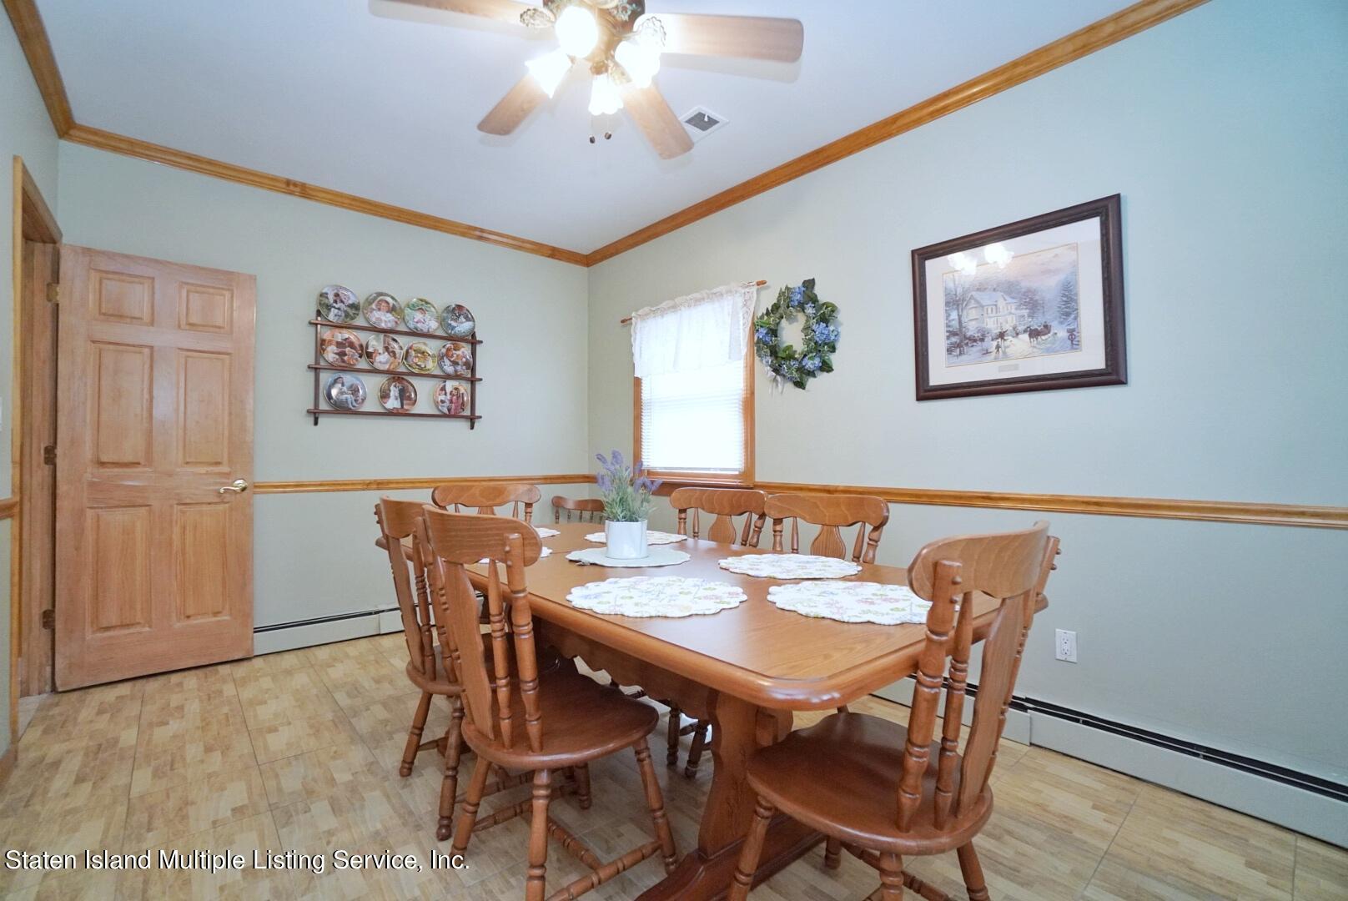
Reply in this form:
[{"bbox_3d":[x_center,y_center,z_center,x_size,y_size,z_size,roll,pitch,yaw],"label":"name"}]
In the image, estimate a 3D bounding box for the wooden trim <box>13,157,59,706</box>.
[{"bbox_3d":[-2.578,0.045,2.229,0.120,2.110,0.860,0,0,-40],"label":"wooden trim"}]

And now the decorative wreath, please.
[{"bbox_3d":[0.615,-0.602,2.900,0.110,0.530,0.490,0,0,-42],"label":"decorative wreath"}]

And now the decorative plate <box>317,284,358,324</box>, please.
[{"bbox_3d":[-1.937,-0.847,3.261,0.217,0.217,0.030,0,0,-39],"label":"decorative plate"}]

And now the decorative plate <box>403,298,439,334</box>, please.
[{"bbox_3d":[-1.589,-0.849,3.551,0.217,0.217,0.030,0,0,-39],"label":"decorative plate"}]

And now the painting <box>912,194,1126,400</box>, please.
[{"bbox_3d":[1.302,-0.556,2.200,0.035,0.655,0.740,0,0,-42],"label":"painting"}]

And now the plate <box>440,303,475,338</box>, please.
[{"bbox_3d":[-1.415,-0.851,3.696,0.217,0.217,0.030,0,0,-39],"label":"plate"}]

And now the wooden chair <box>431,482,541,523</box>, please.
[{"bbox_3d":[-0.760,0.628,2.456,0.500,0.945,0.520,0,0,-35],"label":"wooden chair"}]

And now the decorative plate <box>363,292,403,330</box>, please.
[{"bbox_3d":[-1.762,-0.845,3.407,0.217,0.217,0.030,0,0,-39],"label":"decorative plate"}]

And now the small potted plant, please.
[{"bbox_3d":[-0.153,0.174,1.845,0.210,0.345,0.200,0,0,0],"label":"small potted plant"}]

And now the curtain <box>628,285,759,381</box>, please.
[{"bbox_3d":[0.079,-0.725,3.500,0.080,0.440,1.100,0,0,-42],"label":"curtain"}]

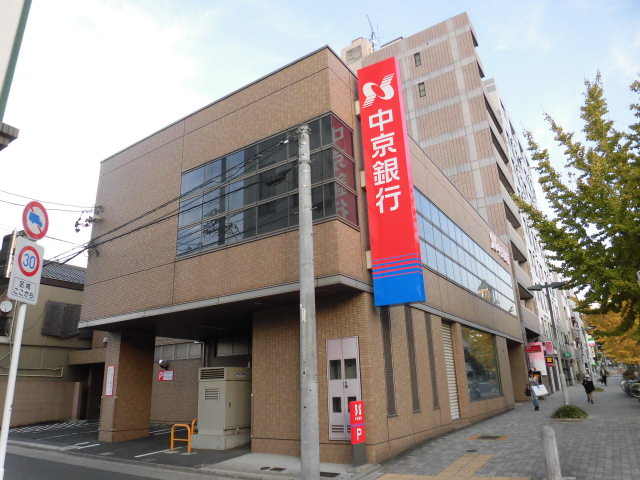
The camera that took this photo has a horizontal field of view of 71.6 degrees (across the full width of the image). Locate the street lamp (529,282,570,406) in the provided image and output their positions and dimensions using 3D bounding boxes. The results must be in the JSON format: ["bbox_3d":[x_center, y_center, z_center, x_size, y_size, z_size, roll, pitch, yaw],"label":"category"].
[{"bbox_3d":[9.894,4.463,18.676,1.500,5.376,0.300,-13,-21,31],"label":"street lamp"}]

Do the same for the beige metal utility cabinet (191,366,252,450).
[{"bbox_3d":[-2.579,4.583,12.287,1.170,2.045,1.250,-13,-21,31],"label":"beige metal utility cabinet"}]

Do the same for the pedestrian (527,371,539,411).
[{"bbox_3d":[10.009,7.060,20.817,0.500,1.732,0.400,-13,-21,31],"label":"pedestrian"}]

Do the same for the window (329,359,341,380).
[{"bbox_3d":[0.327,2.756,9.394,0.296,0.416,0.040,-13,-21,31],"label":"window"}]

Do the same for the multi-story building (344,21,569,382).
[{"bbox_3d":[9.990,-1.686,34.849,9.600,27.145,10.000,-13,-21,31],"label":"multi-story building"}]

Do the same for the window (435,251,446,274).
[{"bbox_3d":[3.962,0.810,14.503,0.060,0.678,0.923,-13,-21,31],"label":"window"}]

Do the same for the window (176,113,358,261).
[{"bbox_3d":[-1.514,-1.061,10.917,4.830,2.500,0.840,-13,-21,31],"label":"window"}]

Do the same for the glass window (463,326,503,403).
[{"bbox_3d":[6.128,4.687,16.659,0.120,2.430,4.700,-13,-21,31],"label":"glass window"}]

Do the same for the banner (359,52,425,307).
[{"bbox_3d":[1.528,-1.468,10.011,0.970,5.930,0.280,-13,-21,31],"label":"banner"}]

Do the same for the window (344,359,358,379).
[{"bbox_3d":[0.652,2.676,9.198,0.307,0.411,0.040,-13,-21,31],"label":"window"}]

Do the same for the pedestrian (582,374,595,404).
[{"bbox_3d":[15.335,8.511,25.319,0.520,1.539,0.380,-13,-21,31],"label":"pedestrian"}]

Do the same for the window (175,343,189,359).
[{"bbox_3d":[-6.148,4.970,19.729,0.856,0.609,0.080,-13,-21,31],"label":"window"}]

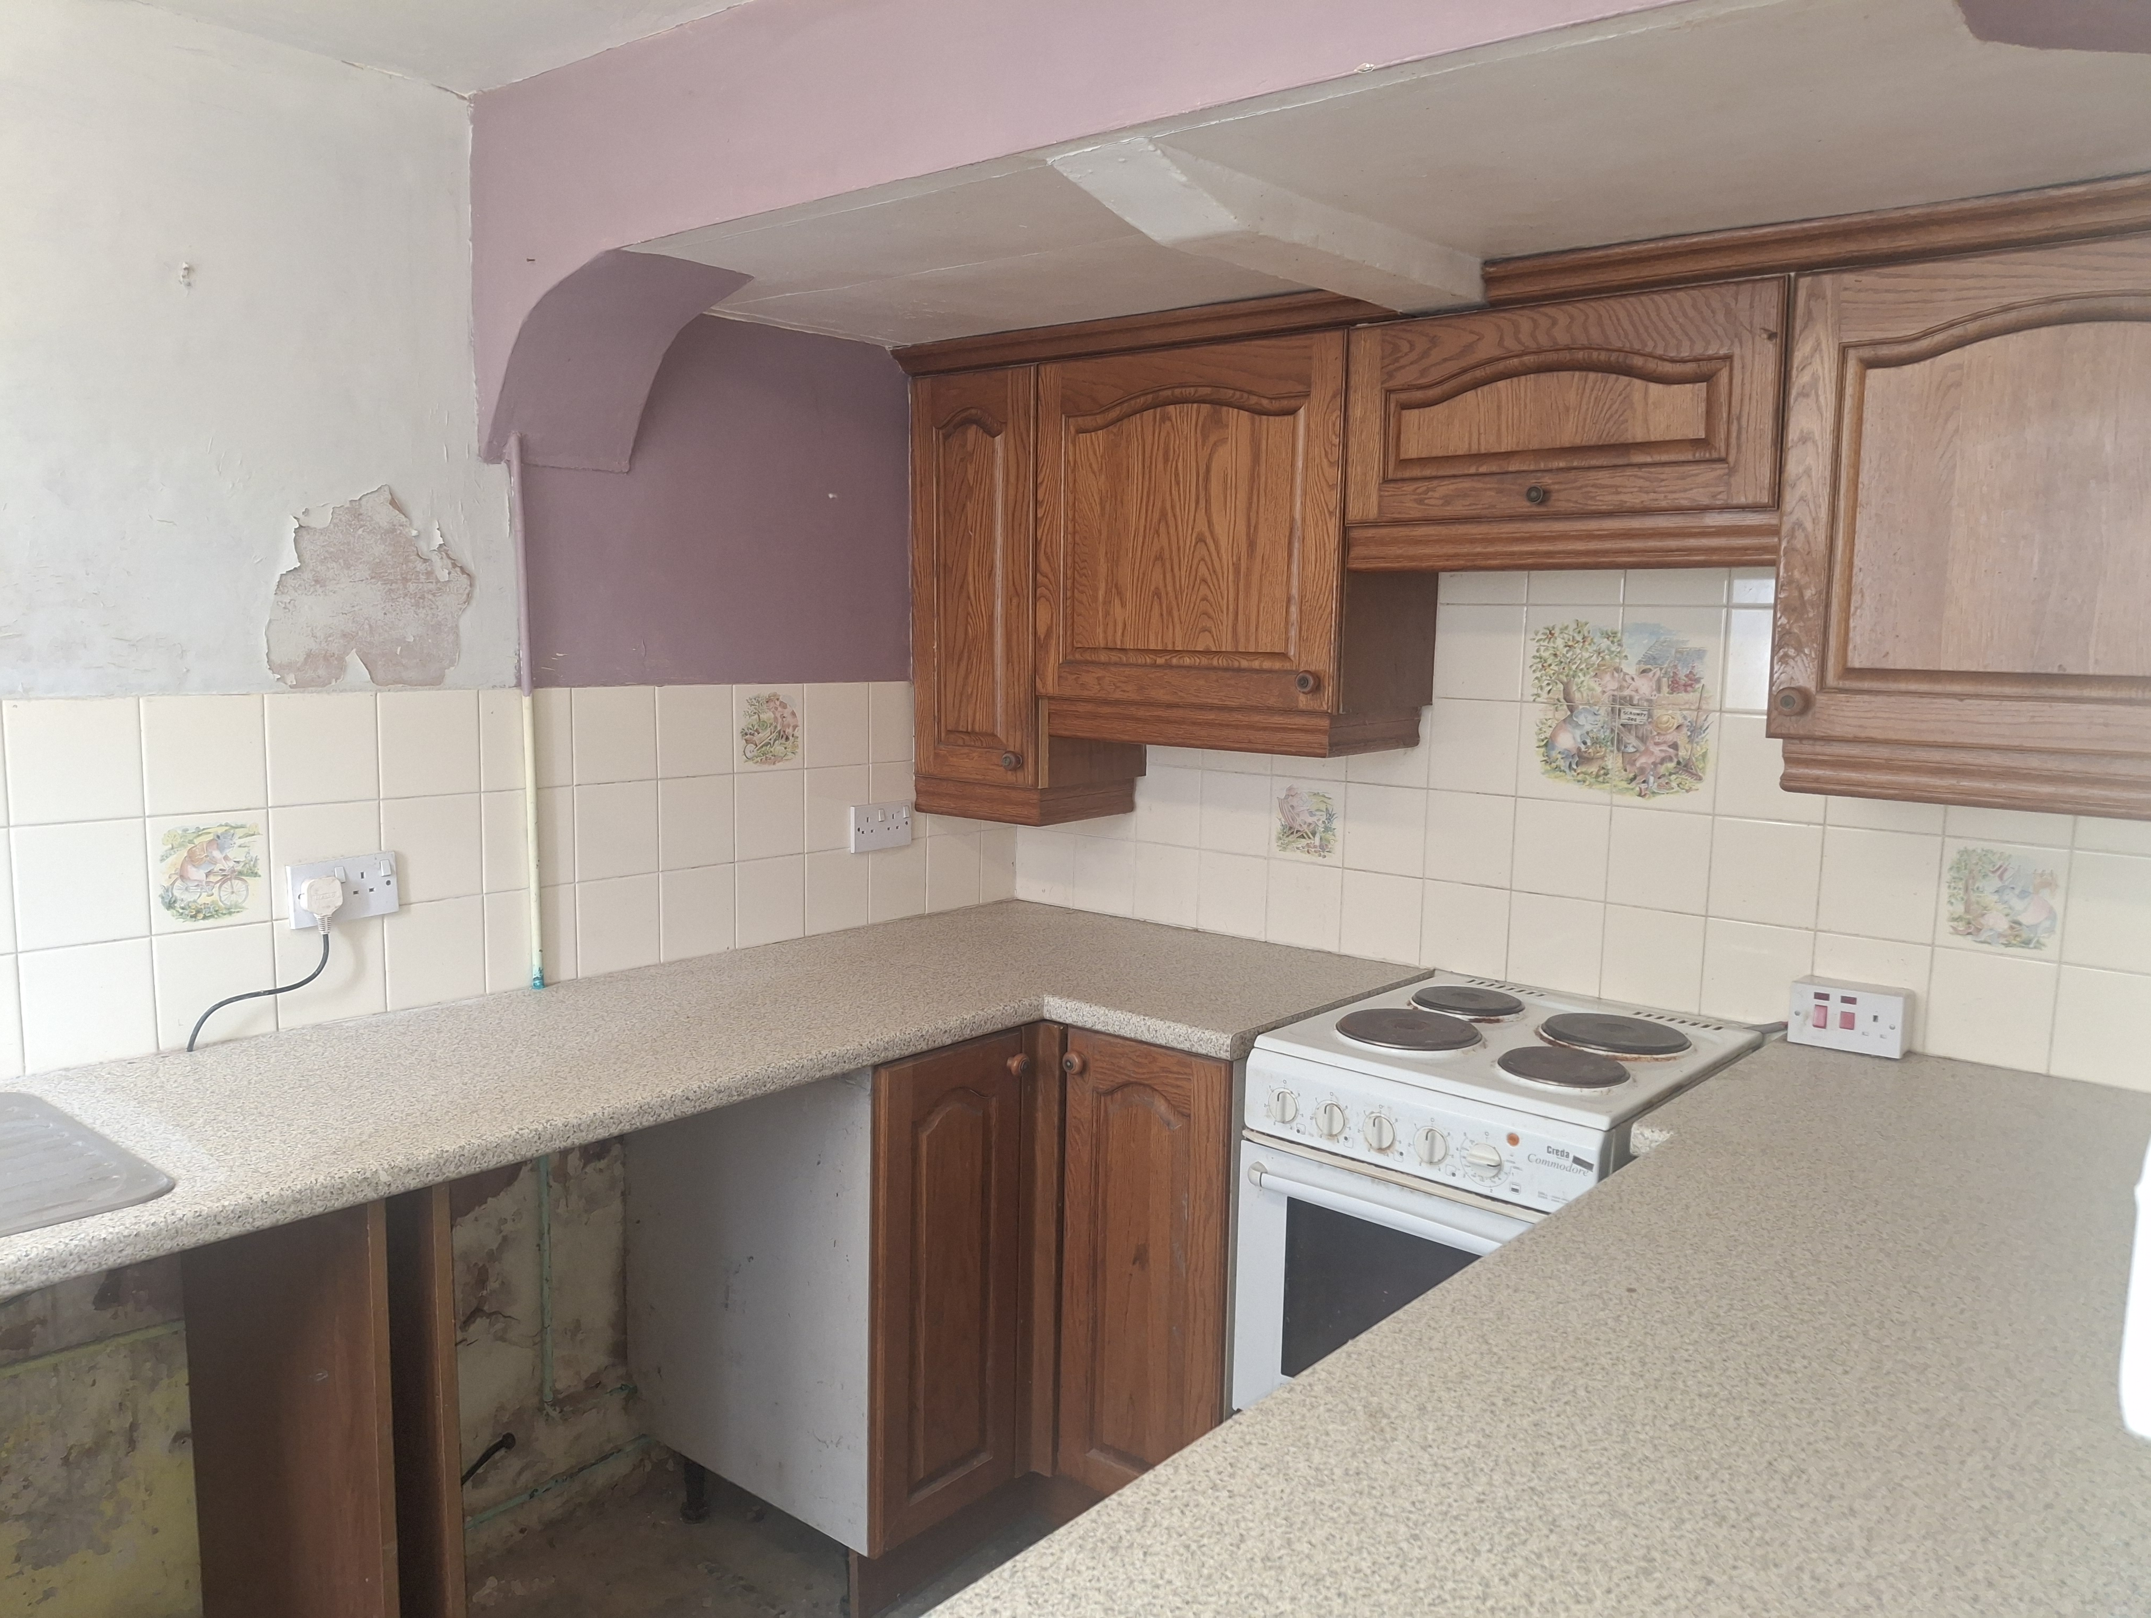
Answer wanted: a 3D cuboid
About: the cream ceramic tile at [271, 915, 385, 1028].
[{"bbox_3d":[-1.024,0.217,2.148,0.009,0.148,0.149,7,9,41],"label":"cream ceramic tile"}]

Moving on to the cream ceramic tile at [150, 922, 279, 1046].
[{"bbox_3d":[-1.137,0.231,2.057,0.010,0.151,0.151,7,9,40],"label":"cream ceramic tile"}]

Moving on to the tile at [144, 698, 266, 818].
[{"bbox_3d":[-1.116,-0.069,1.999,0.009,0.149,0.149,7,9,41],"label":"tile"}]

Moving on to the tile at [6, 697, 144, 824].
[{"bbox_3d":[-1.224,-0.060,1.898,0.008,0.150,0.150,7,9,40],"label":"tile"}]

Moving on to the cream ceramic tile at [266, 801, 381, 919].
[{"bbox_3d":[-1.022,0.068,2.130,0.009,0.149,0.149,7,9,41],"label":"cream ceramic tile"}]

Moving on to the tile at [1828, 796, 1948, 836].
[{"bbox_3d":[1.107,-0.046,2.126,0.150,0.150,0.010,7,9,39],"label":"tile"}]

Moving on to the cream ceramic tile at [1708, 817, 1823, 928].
[{"bbox_3d":[0.980,0.090,2.210,0.150,0.150,0.008,7,9,40],"label":"cream ceramic tile"}]

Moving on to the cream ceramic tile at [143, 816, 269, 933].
[{"bbox_3d":[-1.134,0.080,2.038,0.010,0.151,0.151,7,9,40],"label":"cream ceramic tile"}]

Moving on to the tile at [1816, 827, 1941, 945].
[{"bbox_3d":[1.116,0.106,2.166,0.150,0.150,0.007,7,9,39],"label":"tile"}]

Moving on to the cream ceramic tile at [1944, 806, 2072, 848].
[{"bbox_3d":[1.221,-0.032,2.031,0.150,0.150,0.010,7,9,39],"label":"cream ceramic tile"}]

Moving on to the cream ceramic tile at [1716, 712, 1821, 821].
[{"bbox_3d":[1.003,-0.059,2.245,0.150,0.150,0.007,7,9,39],"label":"cream ceramic tile"}]

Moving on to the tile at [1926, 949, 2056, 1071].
[{"bbox_3d":[1.235,0.269,2.097,0.151,0.151,0.010,7,9,39],"label":"tile"}]

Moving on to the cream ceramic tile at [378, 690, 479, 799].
[{"bbox_3d":[-0.922,-0.094,2.235,0.007,0.150,0.150,7,9,39],"label":"cream ceramic tile"}]

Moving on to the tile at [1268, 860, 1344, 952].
[{"bbox_3d":[0.409,0.173,2.739,0.150,0.150,0.010,7,9,39],"label":"tile"}]

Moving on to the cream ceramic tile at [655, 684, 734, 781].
[{"bbox_3d":[-0.628,-0.129,2.584,0.007,0.150,0.150,7,9,39],"label":"cream ceramic tile"}]

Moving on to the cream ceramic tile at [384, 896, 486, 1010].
[{"bbox_3d":[-0.937,0.208,2.287,0.010,0.151,0.151,7,9,40],"label":"cream ceramic tile"}]

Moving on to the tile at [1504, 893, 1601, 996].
[{"bbox_3d":[0.746,0.210,2.422,0.150,0.147,0.008,7,9,40],"label":"tile"}]

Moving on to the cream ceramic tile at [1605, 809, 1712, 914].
[{"bbox_3d":[0.865,0.077,2.307,0.150,0.150,0.008,7,9,40],"label":"cream ceramic tile"}]

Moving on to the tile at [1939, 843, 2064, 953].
[{"bbox_3d":[1.233,0.120,2.069,0.150,0.150,0.007,7,9,39],"label":"tile"}]

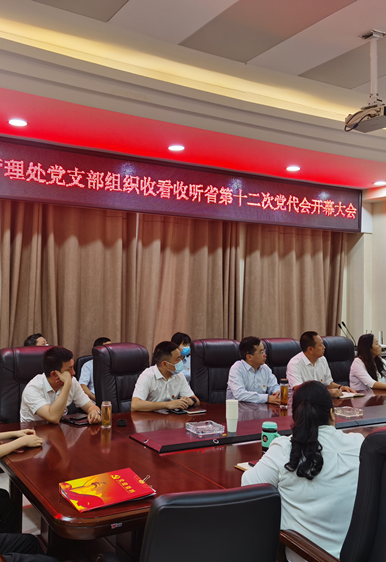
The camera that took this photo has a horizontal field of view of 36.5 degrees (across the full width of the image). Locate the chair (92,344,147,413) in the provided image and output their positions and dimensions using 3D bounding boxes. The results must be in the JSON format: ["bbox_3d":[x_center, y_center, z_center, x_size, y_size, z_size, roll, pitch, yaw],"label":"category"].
[{"bbox_3d":[-0.410,1.071,4.340,0.620,1.180,0.700,1,-2,-36],"label":"chair"}]

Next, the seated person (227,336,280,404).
[{"bbox_3d":[0.460,1.051,4.500,0.520,1.230,0.750,1,-2,-32],"label":"seated person"}]

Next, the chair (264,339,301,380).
[{"bbox_3d":[0.870,1.091,4.930,0.620,1.180,0.700,1,-2,-30],"label":"chair"}]

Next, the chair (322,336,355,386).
[{"bbox_3d":[1.390,1.098,5.150,0.620,1.180,0.700,1,-2,-28],"label":"chair"}]

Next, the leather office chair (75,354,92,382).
[{"bbox_3d":[-0.710,1.194,5.280,0.570,1.000,0.600,1,-2,-31],"label":"leather office chair"}]

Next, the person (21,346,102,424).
[{"bbox_3d":[-0.900,1.032,3.800,0.530,1.210,0.760,1,-2,-32],"label":"person"}]

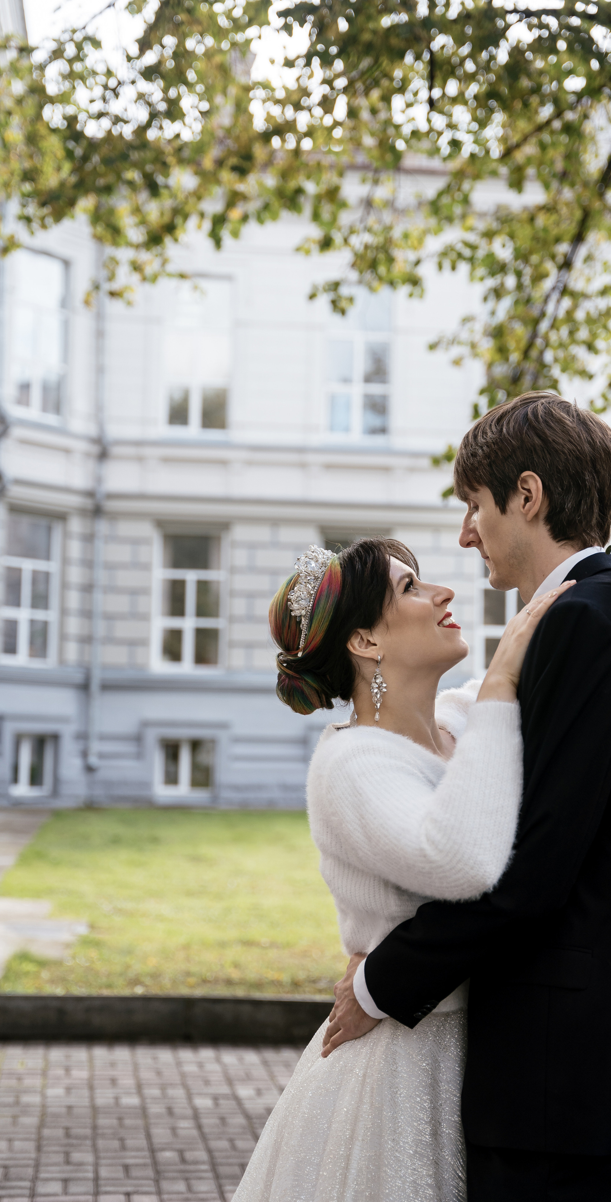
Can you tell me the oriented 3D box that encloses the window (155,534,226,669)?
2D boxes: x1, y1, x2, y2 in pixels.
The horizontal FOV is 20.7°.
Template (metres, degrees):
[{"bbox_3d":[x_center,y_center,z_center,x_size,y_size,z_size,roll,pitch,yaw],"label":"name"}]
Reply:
[{"bbox_3d":[-2.166,0.011,31.577,1.276,2.514,0.200,2,-6,-6],"label":"window"}]

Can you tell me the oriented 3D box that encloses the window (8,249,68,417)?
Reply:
[{"bbox_3d":[-4.911,-4.909,30.732,0.200,2.885,1.132,-3,-7,39],"label":"window"}]

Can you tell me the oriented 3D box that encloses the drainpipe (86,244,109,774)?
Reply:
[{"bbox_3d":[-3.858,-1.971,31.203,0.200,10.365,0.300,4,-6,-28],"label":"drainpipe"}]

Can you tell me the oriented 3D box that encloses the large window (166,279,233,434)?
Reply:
[{"bbox_3d":[-2.063,-4.713,32.044,1.196,2.912,0.200,2,-6,-6],"label":"large window"}]

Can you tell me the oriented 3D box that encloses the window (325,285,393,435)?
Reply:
[{"bbox_3d":[1.031,-4.595,32.357,1.194,2.830,0.200,2,-6,-6],"label":"window"}]

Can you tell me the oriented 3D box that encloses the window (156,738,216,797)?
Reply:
[{"bbox_3d":[-2.244,3.122,31.269,1.072,1.061,0.200,2,-6,-6],"label":"window"}]

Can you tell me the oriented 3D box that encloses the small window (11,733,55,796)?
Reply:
[{"bbox_3d":[-4.915,2.987,30.140,0.200,1.115,0.847,-3,-7,39],"label":"small window"}]

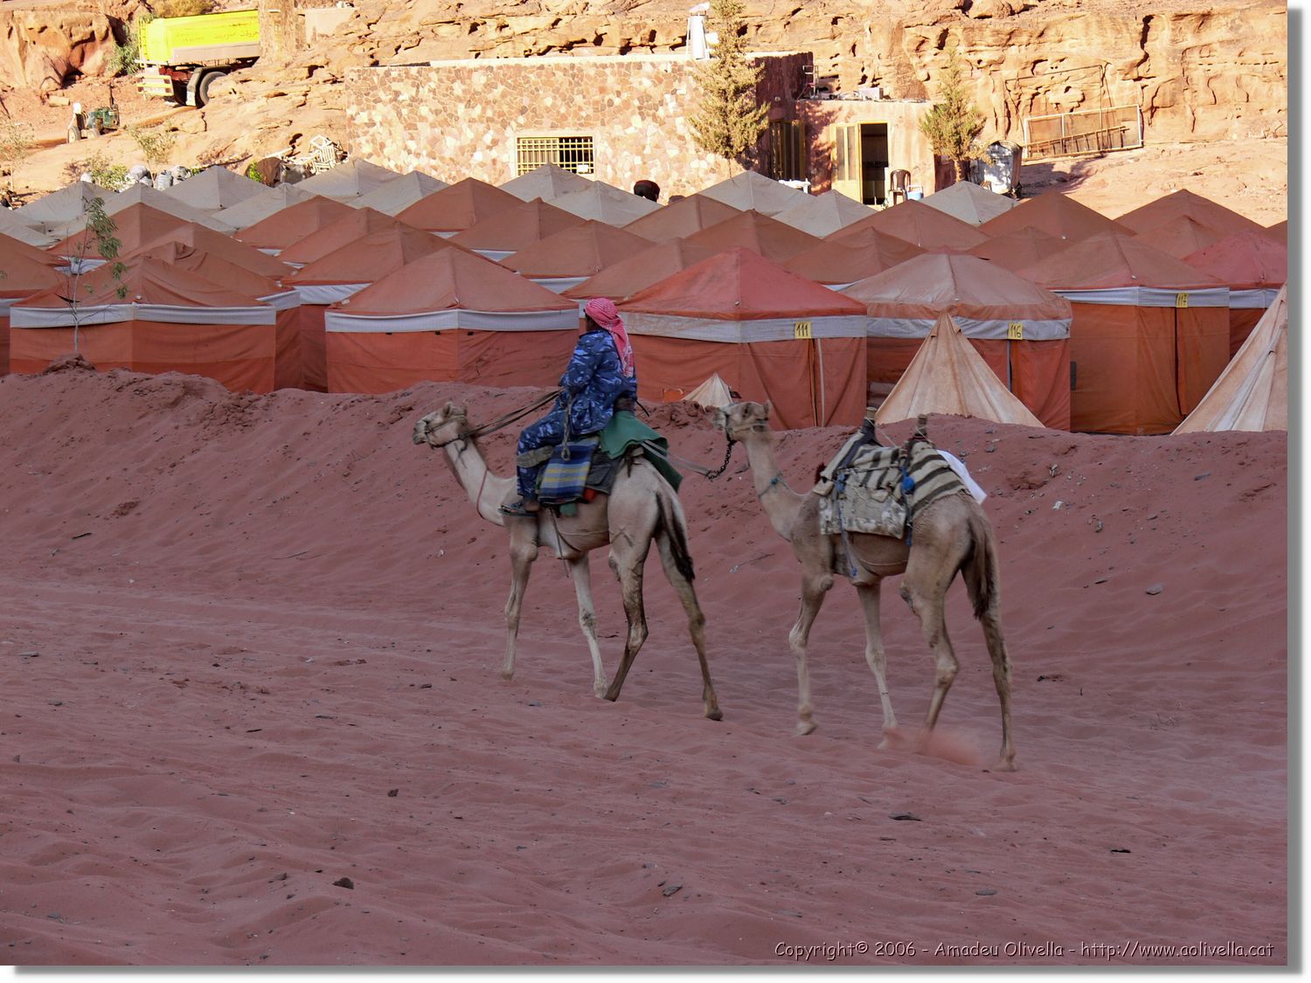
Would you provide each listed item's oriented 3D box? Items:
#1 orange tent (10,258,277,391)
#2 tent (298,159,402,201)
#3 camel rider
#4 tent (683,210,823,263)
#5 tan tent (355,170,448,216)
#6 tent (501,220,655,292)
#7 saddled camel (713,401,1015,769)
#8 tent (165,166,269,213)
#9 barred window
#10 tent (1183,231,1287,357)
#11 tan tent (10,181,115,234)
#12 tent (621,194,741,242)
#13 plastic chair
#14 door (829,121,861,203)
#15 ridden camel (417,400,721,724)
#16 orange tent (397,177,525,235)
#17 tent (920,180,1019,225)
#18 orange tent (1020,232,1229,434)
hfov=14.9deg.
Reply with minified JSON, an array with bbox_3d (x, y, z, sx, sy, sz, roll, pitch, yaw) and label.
[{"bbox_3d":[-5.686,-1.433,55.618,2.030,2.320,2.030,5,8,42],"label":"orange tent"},{"bbox_3d":[-6.462,-5.669,108.616,2.750,3.100,2.750,1,2,40],"label":"tent"},{"bbox_3d":[-0.582,-0.575,34.000,0.900,1.500,0.700,4,6,45],"label":"camel rider"},{"bbox_3d":[1.507,-2.943,77.098,2.500,2.750,2.500,3,5,40],"label":"tent"},{"bbox_3d":[-3.733,-3.843,77.918,2.030,2.320,2.030,5,8,42],"label":"tan tent"},{"bbox_3d":[-1.093,-3.003,85.440,2.750,3.250,2.750,1,2,41],"label":"tent"},{"bbox_3d":[1.280,0.561,31.800,2.500,2.170,0.650,4,6,45],"label":"saddled camel"},{"bbox_3d":[-8.077,-4.613,92.098,2.500,2.750,2.500,3,5,40],"label":"tent"},{"bbox_3d":[-2.309,-7.728,115.000,1.800,0.900,0.120,1,6,12],"label":"barred window"},{"bbox_3d":[10.051,-2.828,85.440,2.750,3.250,2.750,1,2,42],"label":"tent"},{"bbox_3d":[-9.457,-3.918,82.612,2.150,2.400,2.150,4,7,37],"label":"tan tent"},{"bbox_3d":[0.662,-3.313,76.112,2.150,2.400,2.150,5,7,41],"label":"tent"},{"bbox_3d":[5.570,-6.902,114.000,0.500,0.870,0.530,1,2,19],"label":"plastic chair"},{"bbox_3d":[4.675,-8.077,123.000,0.780,2.000,0.070,1,4,12],"label":"door"},{"bbox_3d":[-0.734,0.478,34.209,0.650,1.940,2.750,-5,7,-42],"label":"ridden camel"},{"bbox_3d":[-2.717,-3.493,74.118,2.030,2.320,2.030,5,8,42],"label":"orange tent"},{"bbox_3d":[5.158,-3.997,83.612,2.150,2.400,2.150,4,7,38],"label":"tent"},{"bbox_3d":[5.677,-2.010,62.312,2.150,2.400,2.150,4,7,38],"label":"orange tent"}]

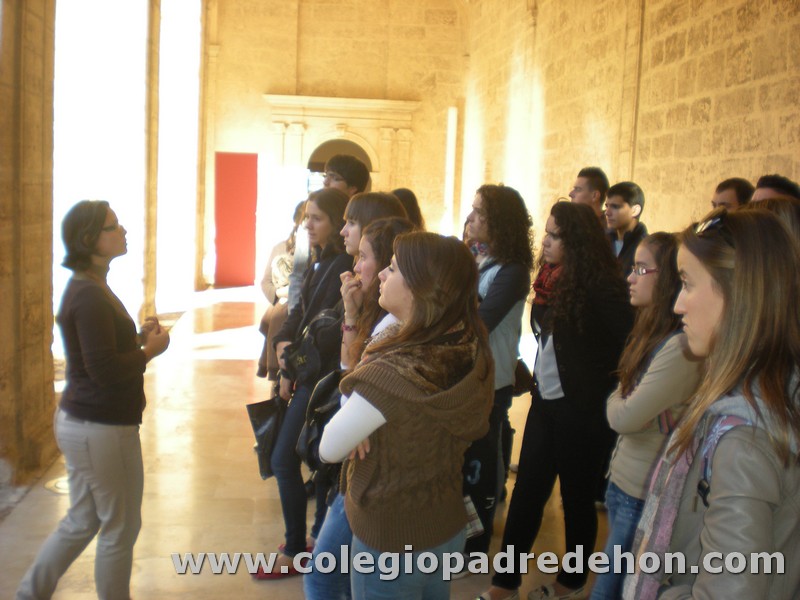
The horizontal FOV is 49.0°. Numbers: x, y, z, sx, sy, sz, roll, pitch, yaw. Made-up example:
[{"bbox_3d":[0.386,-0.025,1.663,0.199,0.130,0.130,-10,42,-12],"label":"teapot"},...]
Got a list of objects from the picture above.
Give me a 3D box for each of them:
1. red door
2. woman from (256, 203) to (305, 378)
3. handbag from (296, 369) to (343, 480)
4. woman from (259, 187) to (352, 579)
[{"bbox_3d":[-2.812,-1.356,15.089,0.730,2.305,0.080,1,6,-7],"label":"red door"},{"bbox_3d":[-0.622,0.184,5.360,0.500,1.573,0.360,3,7,9],"label":"woman"},{"bbox_3d":[-0.256,0.405,2.900,0.180,0.380,0.300,-1,7,-21],"label":"handbag"},{"bbox_3d":[-0.421,0.342,3.750,0.420,1.632,0.500,-1,7,-23],"label":"woman"}]

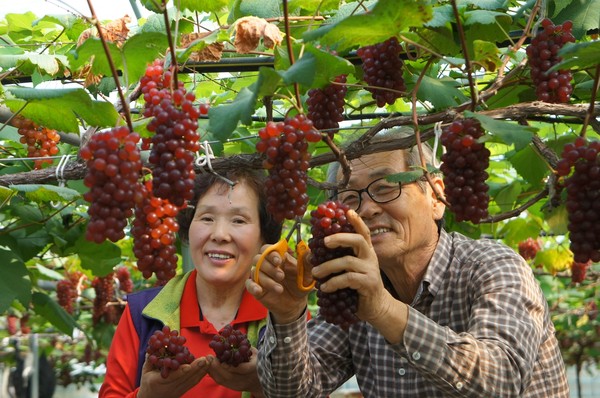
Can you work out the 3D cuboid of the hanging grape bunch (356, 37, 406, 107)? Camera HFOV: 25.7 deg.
[{"bbox_3d":[0.155,-0.246,2.500,0.095,0.143,0.085,0,-7,0],"label":"hanging grape bunch"}]

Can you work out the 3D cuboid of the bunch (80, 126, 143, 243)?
[{"bbox_3d":[-0.268,-0.021,1.870,0.086,0.165,0.082,0,-7,0],"label":"bunch"}]

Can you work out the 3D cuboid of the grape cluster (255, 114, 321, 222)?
[{"bbox_3d":[-0.018,-0.045,1.930,0.095,0.159,0.082,0,-7,0],"label":"grape cluster"}]

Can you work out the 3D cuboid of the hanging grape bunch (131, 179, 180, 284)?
[{"bbox_3d":[-0.225,0.052,2.060,0.076,0.163,0.074,0,-7,0],"label":"hanging grape bunch"}]

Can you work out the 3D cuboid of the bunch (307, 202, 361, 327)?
[{"bbox_3d":[0.048,0.094,1.860,0.072,0.182,0.068,0,-7,0],"label":"bunch"}]

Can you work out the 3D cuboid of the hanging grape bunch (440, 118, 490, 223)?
[{"bbox_3d":[0.242,-0.042,1.920,0.073,0.151,0.070,0,-7,0],"label":"hanging grape bunch"}]

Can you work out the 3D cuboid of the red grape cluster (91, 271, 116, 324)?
[{"bbox_3d":[-0.673,0.341,4.500,0.086,0.176,0.080,0,-7,0],"label":"red grape cluster"}]

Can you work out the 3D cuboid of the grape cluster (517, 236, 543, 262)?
[{"bbox_3d":[0.754,0.164,4.300,0.078,0.085,0.073,0,-7,0],"label":"grape cluster"}]

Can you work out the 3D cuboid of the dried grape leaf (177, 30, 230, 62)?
[{"bbox_3d":[-0.174,-0.274,2.350,0.092,0.062,0.060,0,-7,0],"label":"dried grape leaf"}]

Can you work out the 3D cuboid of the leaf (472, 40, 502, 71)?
[{"bbox_3d":[0.299,-0.229,2.100,0.048,0.048,0.032,0,-7,0],"label":"leaf"}]

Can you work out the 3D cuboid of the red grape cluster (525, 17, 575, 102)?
[{"bbox_3d":[0.391,-0.213,2.050,0.074,0.133,0.070,0,-7,0],"label":"red grape cluster"}]

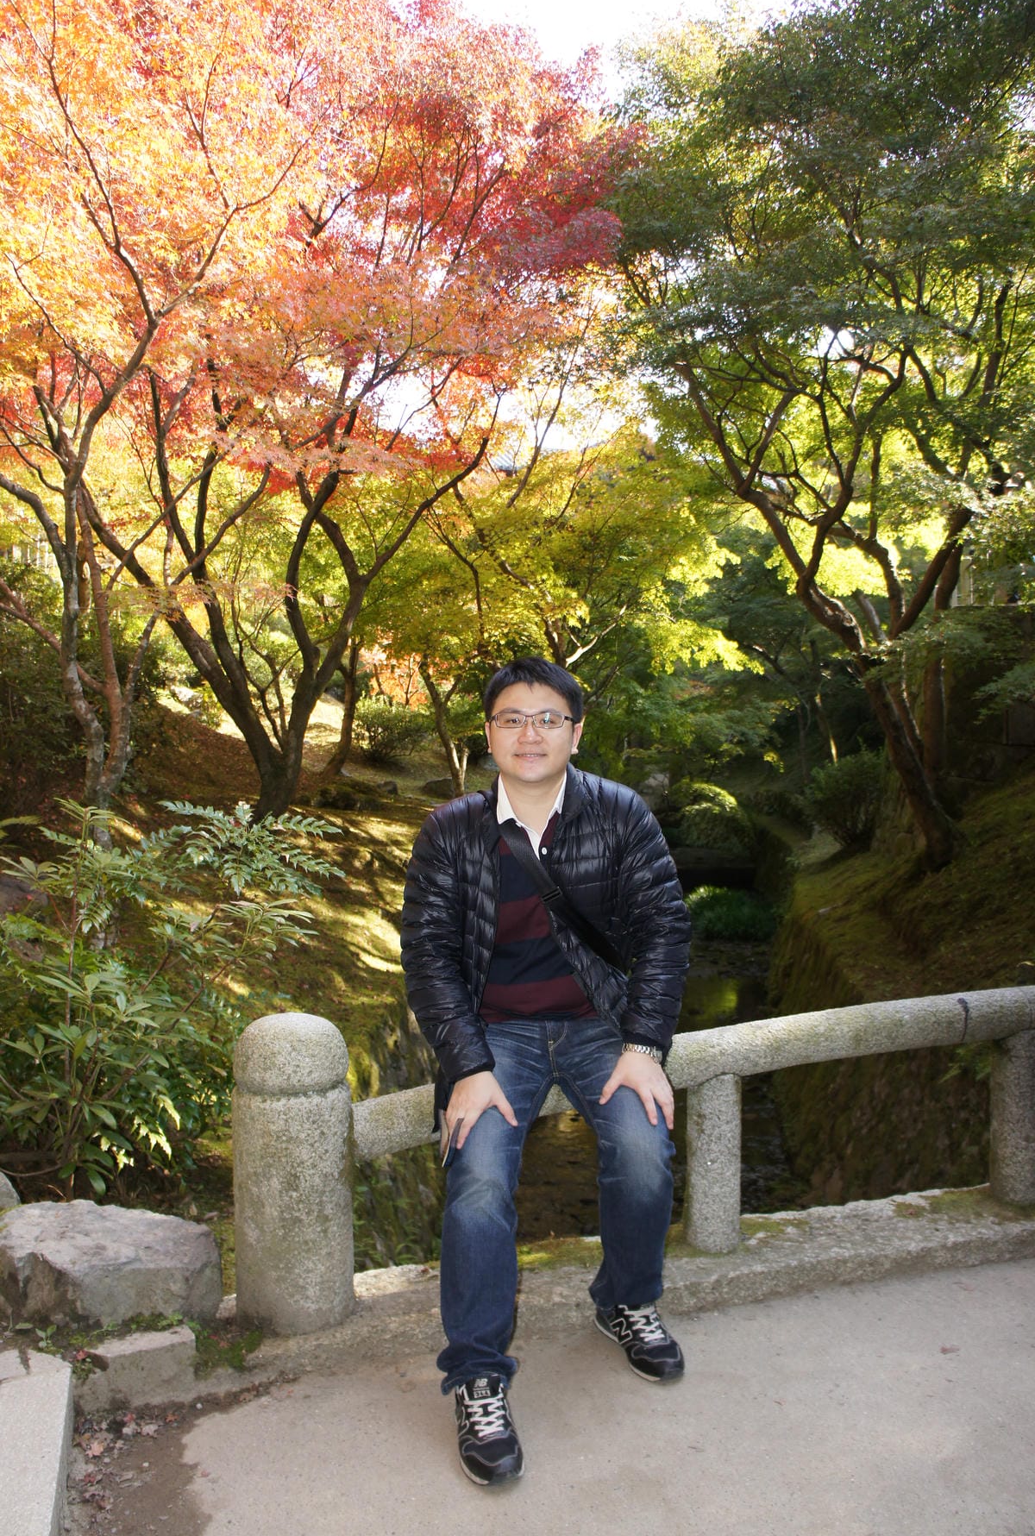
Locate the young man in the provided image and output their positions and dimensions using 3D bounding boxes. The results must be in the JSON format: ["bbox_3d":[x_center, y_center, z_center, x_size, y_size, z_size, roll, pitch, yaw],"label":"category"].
[{"bbox_3d":[0.090,0.498,2.277,0.600,1.420,0.710,-1,5,-10],"label":"young man"}]

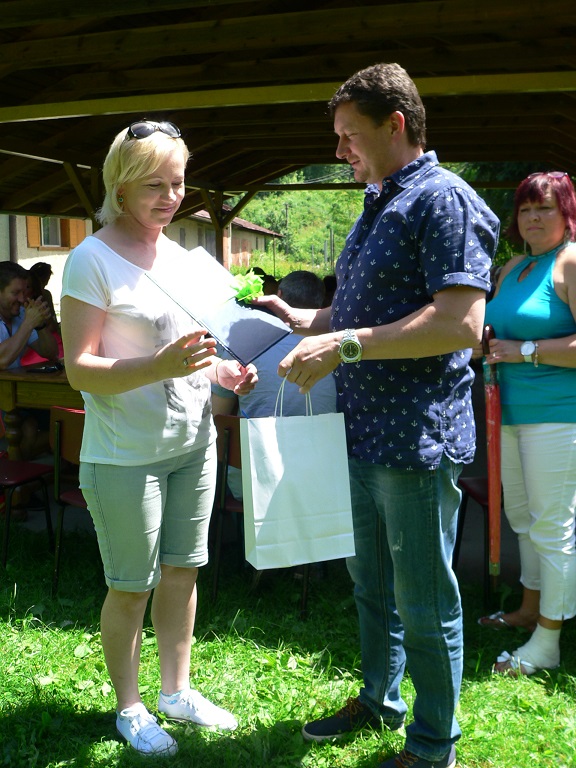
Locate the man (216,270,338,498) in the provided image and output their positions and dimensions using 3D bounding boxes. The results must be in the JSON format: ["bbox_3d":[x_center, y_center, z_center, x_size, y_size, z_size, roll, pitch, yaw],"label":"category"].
[{"bbox_3d":[0.051,0.196,3.285,0.580,1.290,0.700,1,9,16],"label":"man"}]

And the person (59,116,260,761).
[{"bbox_3d":[-0.333,0.177,2.139,0.480,1.680,0.500,7,11,41],"label":"person"}]

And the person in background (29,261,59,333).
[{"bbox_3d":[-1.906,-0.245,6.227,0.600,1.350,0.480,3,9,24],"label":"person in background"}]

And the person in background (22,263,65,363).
[{"bbox_3d":[-1.520,-0.040,4.944,0.500,1.320,0.650,2,9,20],"label":"person in background"}]

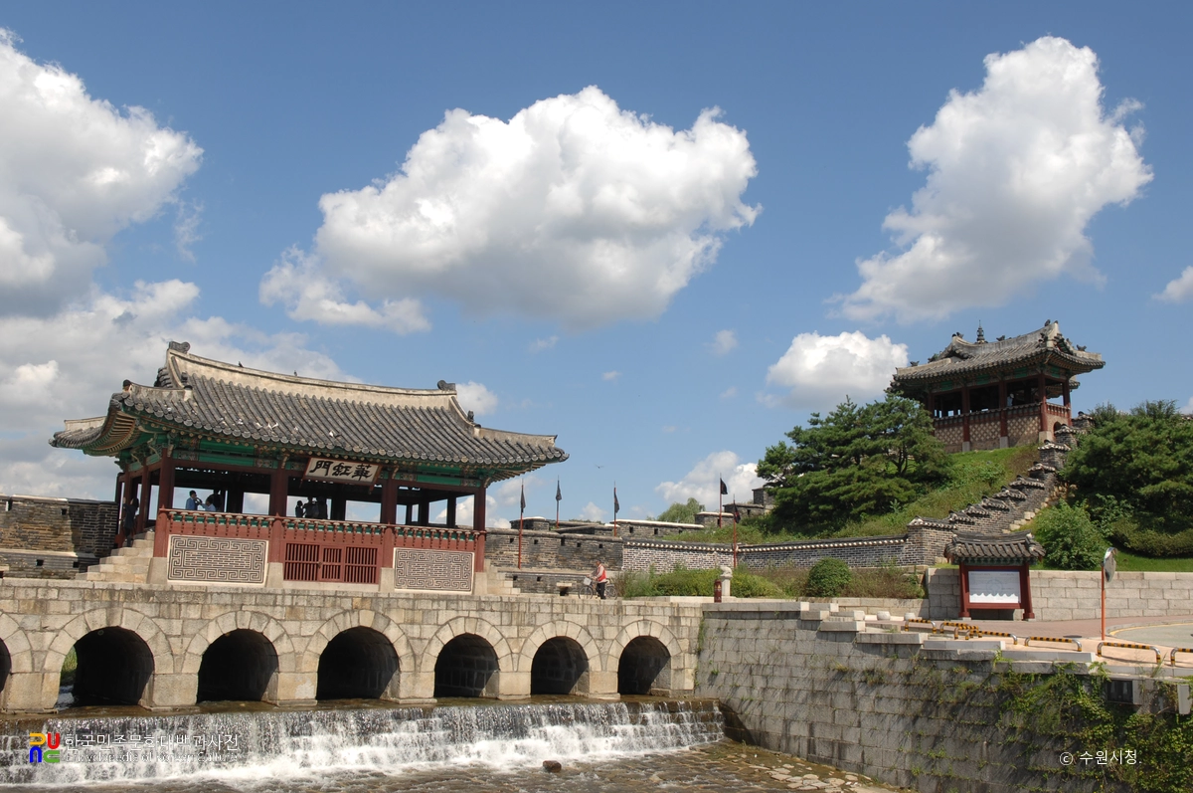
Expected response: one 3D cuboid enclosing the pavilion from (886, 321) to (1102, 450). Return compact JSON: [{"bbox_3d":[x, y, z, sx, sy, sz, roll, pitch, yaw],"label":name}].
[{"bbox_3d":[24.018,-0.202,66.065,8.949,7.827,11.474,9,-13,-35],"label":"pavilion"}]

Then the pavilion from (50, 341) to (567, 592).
[{"bbox_3d":[-10.117,2.733,39.610,15.251,7.979,10.201,9,-13,-33],"label":"pavilion"}]

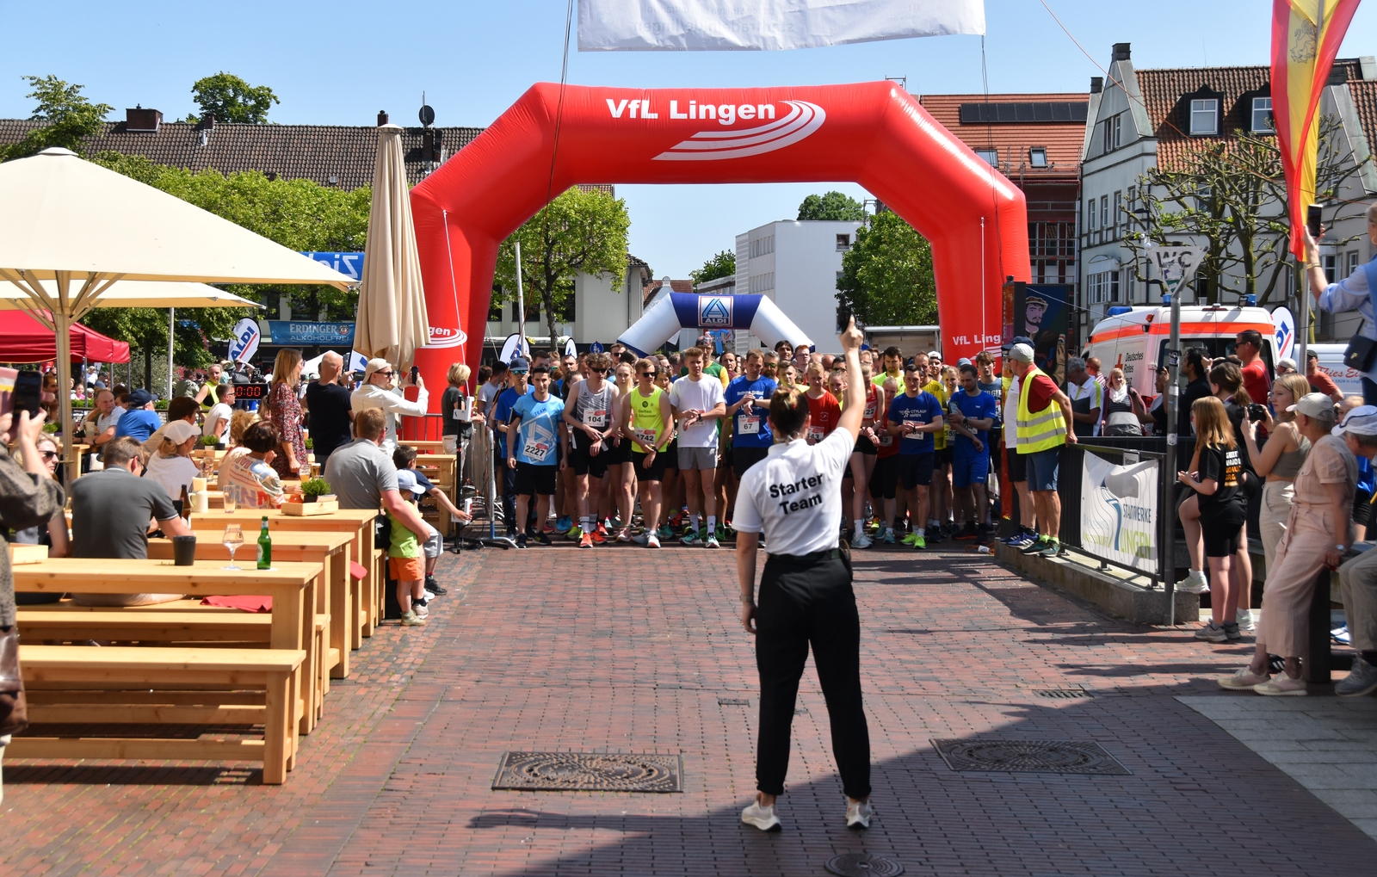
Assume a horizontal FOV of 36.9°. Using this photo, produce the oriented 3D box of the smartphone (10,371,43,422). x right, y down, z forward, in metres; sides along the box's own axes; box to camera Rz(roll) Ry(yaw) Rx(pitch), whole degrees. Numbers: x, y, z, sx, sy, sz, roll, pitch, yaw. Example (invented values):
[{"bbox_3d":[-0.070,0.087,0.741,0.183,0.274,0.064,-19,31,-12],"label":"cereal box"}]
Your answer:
[{"bbox_3d":[-2.082,-0.130,6.500,0.075,0.159,0.010,7,3,4],"label":"smartphone"}]

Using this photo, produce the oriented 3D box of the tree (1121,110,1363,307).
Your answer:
[{"bbox_3d":[14.017,-4.283,52.000,5.900,7.750,5.600,0,2,0],"label":"tree"}]

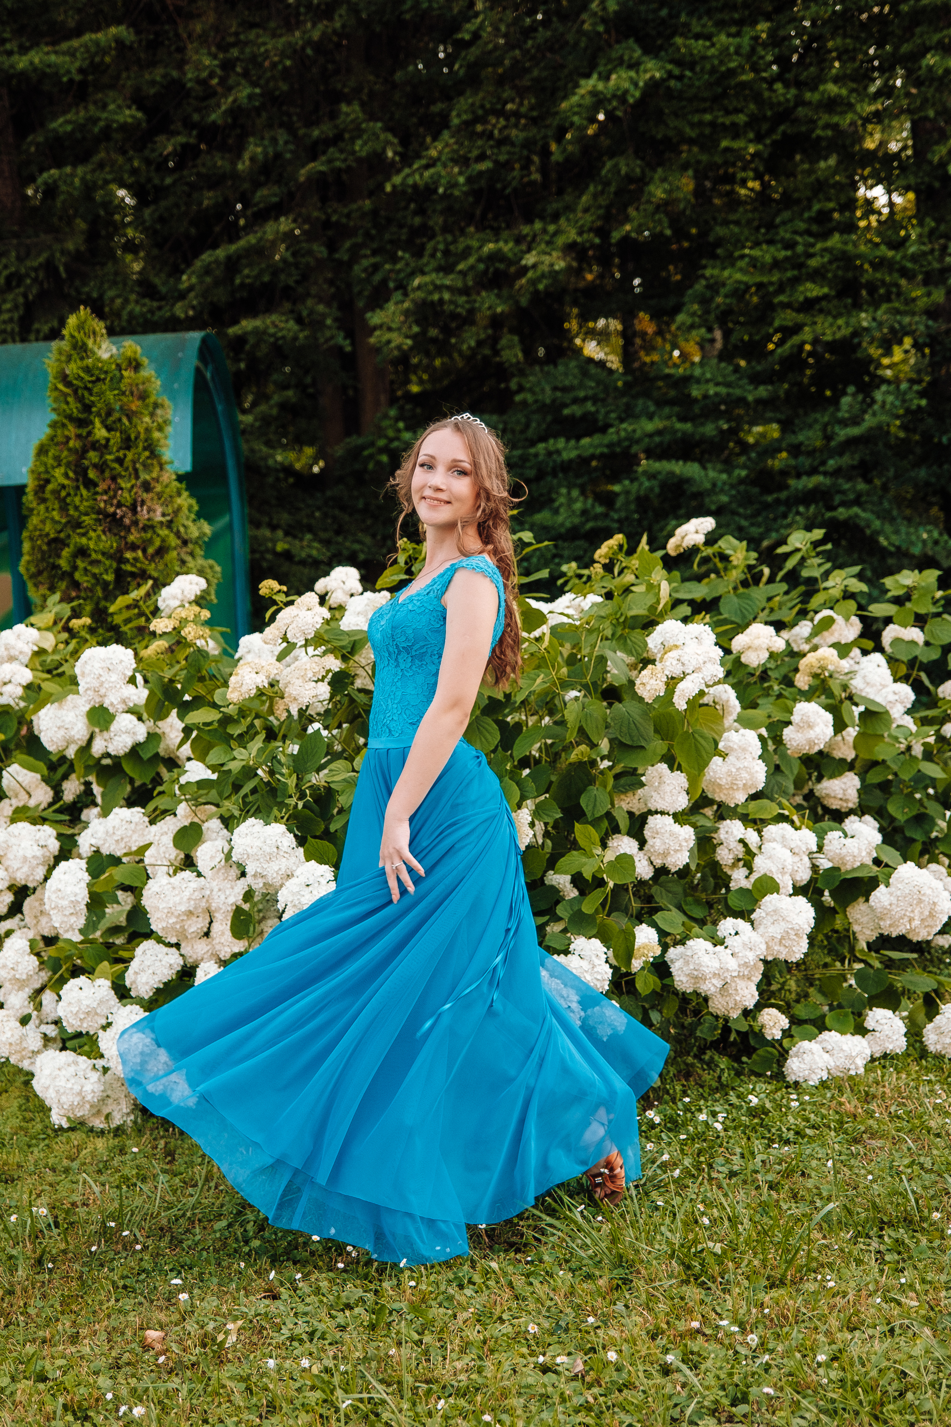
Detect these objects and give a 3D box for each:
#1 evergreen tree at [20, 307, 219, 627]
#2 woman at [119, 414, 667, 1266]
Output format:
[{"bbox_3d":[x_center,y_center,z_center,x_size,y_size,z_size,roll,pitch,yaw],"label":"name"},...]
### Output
[{"bbox_3d":[-1.257,-0.266,7.096,0.780,2.346,0.780,-4,5,0],"label":"evergreen tree"},{"bbox_3d":[-0.201,0.244,4.156,1.080,1.690,0.830,-7,6,-30],"label":"woman"}]

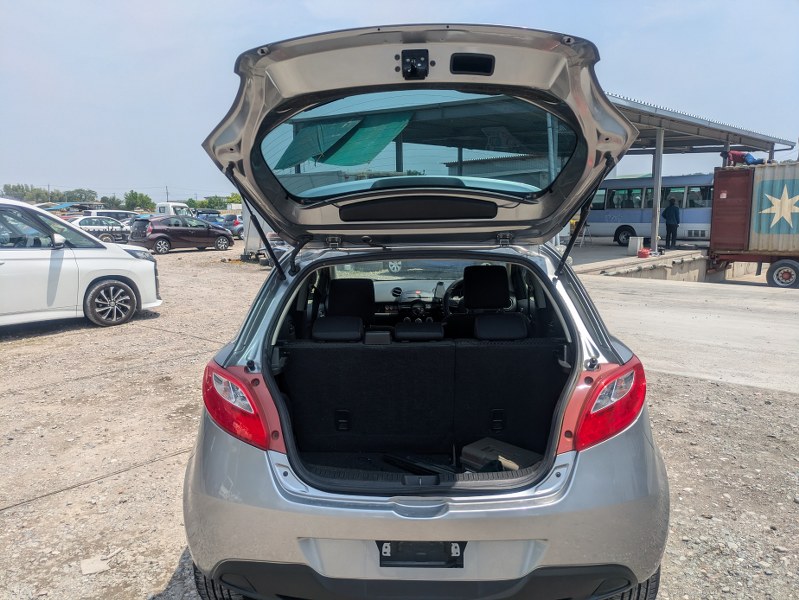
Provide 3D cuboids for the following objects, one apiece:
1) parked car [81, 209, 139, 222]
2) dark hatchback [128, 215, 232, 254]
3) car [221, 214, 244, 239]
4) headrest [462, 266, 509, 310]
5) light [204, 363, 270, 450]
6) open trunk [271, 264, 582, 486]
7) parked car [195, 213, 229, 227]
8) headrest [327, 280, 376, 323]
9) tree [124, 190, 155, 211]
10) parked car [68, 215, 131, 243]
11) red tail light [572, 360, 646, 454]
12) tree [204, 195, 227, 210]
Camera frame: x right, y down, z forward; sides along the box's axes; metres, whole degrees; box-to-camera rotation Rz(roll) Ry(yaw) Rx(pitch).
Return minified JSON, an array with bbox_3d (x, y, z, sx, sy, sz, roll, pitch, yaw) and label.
[{"bbox_3d":[-19.157,-5.062,38.646,4.600,1.780,1.700,-7,11,-34],"label":"parked car"},{"bbox_3d":[-9.085,-2.812,24.593,4.000,1.450,1.700,-8,12,-40],"label":"dark hatchback"},{"bbox_3d":[-8.501,-4.376,34.320,1.690,1.500,3.850,7,12,41],"label":"car"},{"bbox_3d":[0.456,-0.066,3.047,0.250,0.230,0.130,-1,9,1],"label":"headrest"},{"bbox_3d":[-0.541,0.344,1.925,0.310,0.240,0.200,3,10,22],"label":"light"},{"bbox_3d":[0.083,0.264,2.065,1.040,0.800,0.700,-1,9,1],"label":"open trunk"},{"bbox_3d":[-11.980,-4.780,37.185,4.200,1.500,1.700,-9,12,-43],"label":"parked car"},{"bbox_3d":[-0.246,0.005,2.930,0.240,0.215,0.125,0,19,1],"label":"headrest"},{"bbox_3d":[-37.904,-13.470,83.855,4.600,4.900,4.600,-5,10,-24],"label":"tree"},{"bbox_3d":[-15.678,-3.607,30.074,4.500,1.430,1.760,-7,11,-35],"label":"parked car"},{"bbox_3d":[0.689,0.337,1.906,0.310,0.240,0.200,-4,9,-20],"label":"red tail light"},{"bbox_3d":[-26.826,-13.259,83.909,3.400,4.200,3.400,-3,9,-17],"label":"tree"}]

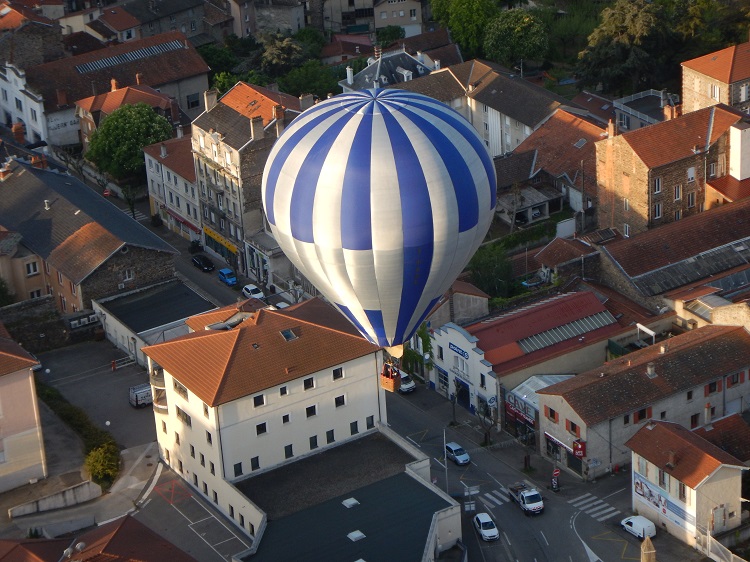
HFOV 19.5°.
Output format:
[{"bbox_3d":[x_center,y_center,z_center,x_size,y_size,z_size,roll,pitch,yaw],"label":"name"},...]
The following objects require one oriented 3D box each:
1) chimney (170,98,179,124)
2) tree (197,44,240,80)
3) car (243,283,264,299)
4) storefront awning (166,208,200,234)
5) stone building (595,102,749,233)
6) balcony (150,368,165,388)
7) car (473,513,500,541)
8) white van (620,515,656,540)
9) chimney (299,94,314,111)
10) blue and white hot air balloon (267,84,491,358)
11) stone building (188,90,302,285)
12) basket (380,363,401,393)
[{"bbox_3d":[-30.835,-26.221,336.430,1.050,3.900,0.750,-17,28,-25],"label":"chimney"},{"bbox_3d":[-26.630,-37.010,372.242,8.000,8.000,8.000,-4,26,0],"label":"tree"},{"bbox_3d":[-16.700,1.500,300.384,1.690,1.460,3.800,-20,30,-31],"label":"car"},{"bbox_3d":[-28.441,-8.790,319.788,0.900,0.650,10.664,-18,29,-28],"label":"storefront awning"},{"bbox_3d":[43.844,-16.266,313.358,21.328,15.641,12.086,-18,29,-28],"label":"stone building"},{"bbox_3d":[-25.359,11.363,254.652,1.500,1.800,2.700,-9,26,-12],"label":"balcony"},{"bbox_3d":[12.423,27.236,242.491,1.750,1.480,4.120,-10,26,-14],"label":"car"},{"bbox_3d":[29.371,27.352,243.612,1.700,1.800,4.100,-23,32,-35],"label":"white van"},{"bbox_3d":[-9.372,-24.112,299.476,1.950,2.600,0.700,-17,28,-25],"label":"chimney"},{"bbox_3d":[0.506,-4.138,159.600,17.000,19.400,17.000,-4,26,0],"label":"blue and white hot air balloon"},{"bbox_3d":[-14.468,-15.554,310.177,17.469,23.562,13.102,-18,29,-28],"label":"stone building"},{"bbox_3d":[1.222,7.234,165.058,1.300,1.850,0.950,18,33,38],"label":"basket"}]

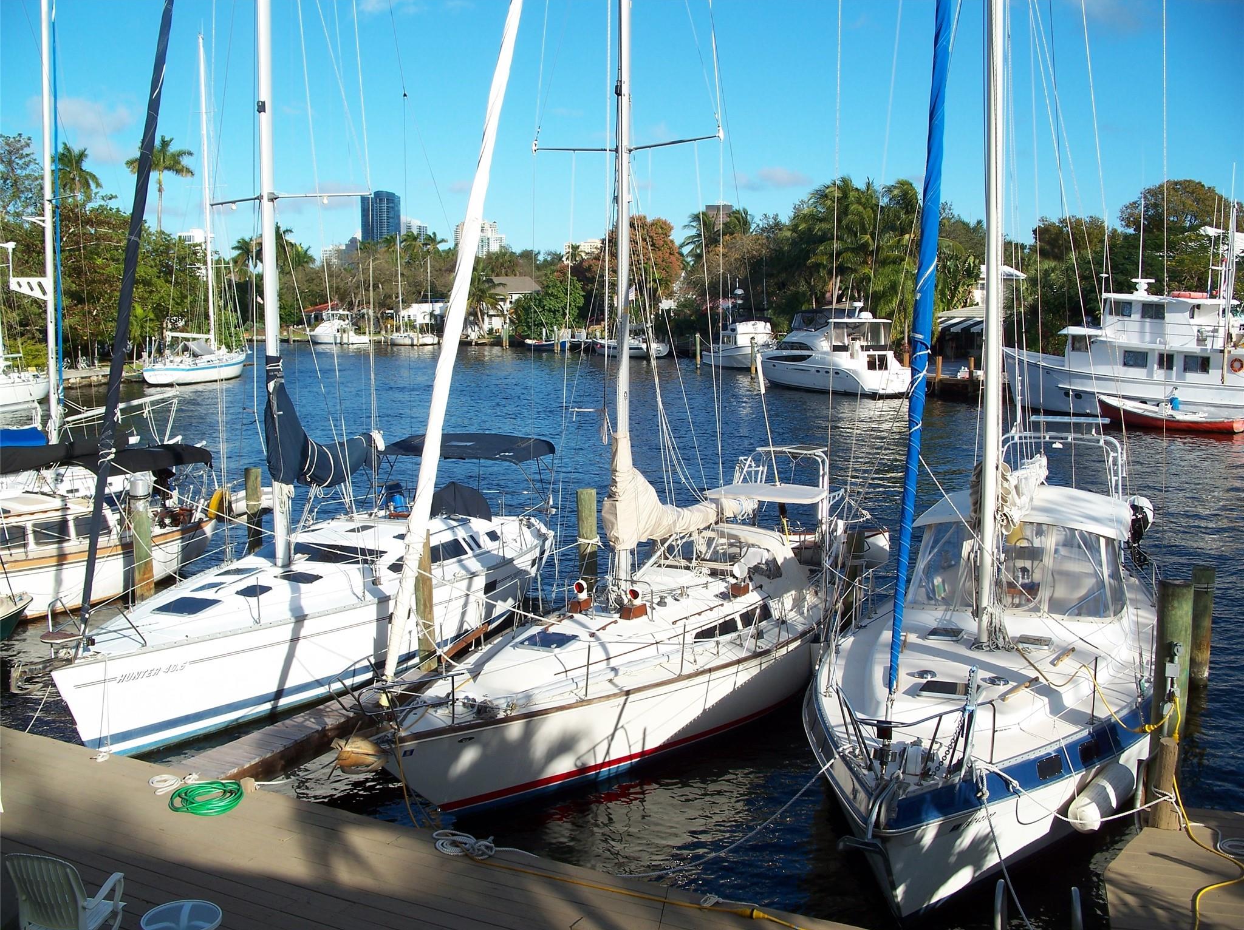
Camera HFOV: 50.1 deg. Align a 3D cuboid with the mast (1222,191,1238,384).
[{"bbox_3d":[26.744,-7.639,58.504,0.160,8.220,0.160,-3,8,-25],"label":"mast"}]

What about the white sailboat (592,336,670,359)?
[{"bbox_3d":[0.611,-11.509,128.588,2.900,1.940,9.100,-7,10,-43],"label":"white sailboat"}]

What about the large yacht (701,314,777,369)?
[{"bbox_3d":[10.251,-10.770,113.547,3.800,4.700,11.500,-2,8,-18],"label":"large yacht"}]

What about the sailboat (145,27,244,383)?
[{"bbox_3d":[-28.168,-17.083,89.042,3.900,23.171,13.000,1,7,8],"label":"sailboat"}]

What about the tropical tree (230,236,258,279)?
[{"bbox_3d":[-52.660,-25.750,188.256,5.800,13.100,5.800,0,7,0],"label":"tropical tree"}]

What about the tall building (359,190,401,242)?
[{"bbox_3d":[-287.609,-262.139,1587.636,46.000,128.500,40.000,-1,7,-10],"label":"tall building"}]

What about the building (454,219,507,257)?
[{"bbox_3d":[-187.760,-271.237,1754.819,66.000,104.400,40.000,-1,7,-6],"label":"building"}]

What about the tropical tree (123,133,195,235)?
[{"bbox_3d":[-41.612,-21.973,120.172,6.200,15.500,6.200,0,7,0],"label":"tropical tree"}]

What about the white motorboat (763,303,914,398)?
[{"bbox_3d":[12.866,-7.298,82.749,4.100,5.383,12.600,-5,9,-33],"label":"white motorboat"}]

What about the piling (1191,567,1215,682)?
[{"bbox_3d":[9.181,2.509,21.098,0.340,1.796,0.340,0,7,0],"label":"piling"}]

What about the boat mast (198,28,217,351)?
[{"bbox_3d":[-27.869,-18.209,89.420,0.250,20.870,0.300,0,7,3],"label":"boat mast"}]

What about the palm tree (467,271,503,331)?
[{"bbox_3d":[-15.821,-18.460,150.879,4.700,7.224,4.700,0,7,0],"label":"palm tree"}]

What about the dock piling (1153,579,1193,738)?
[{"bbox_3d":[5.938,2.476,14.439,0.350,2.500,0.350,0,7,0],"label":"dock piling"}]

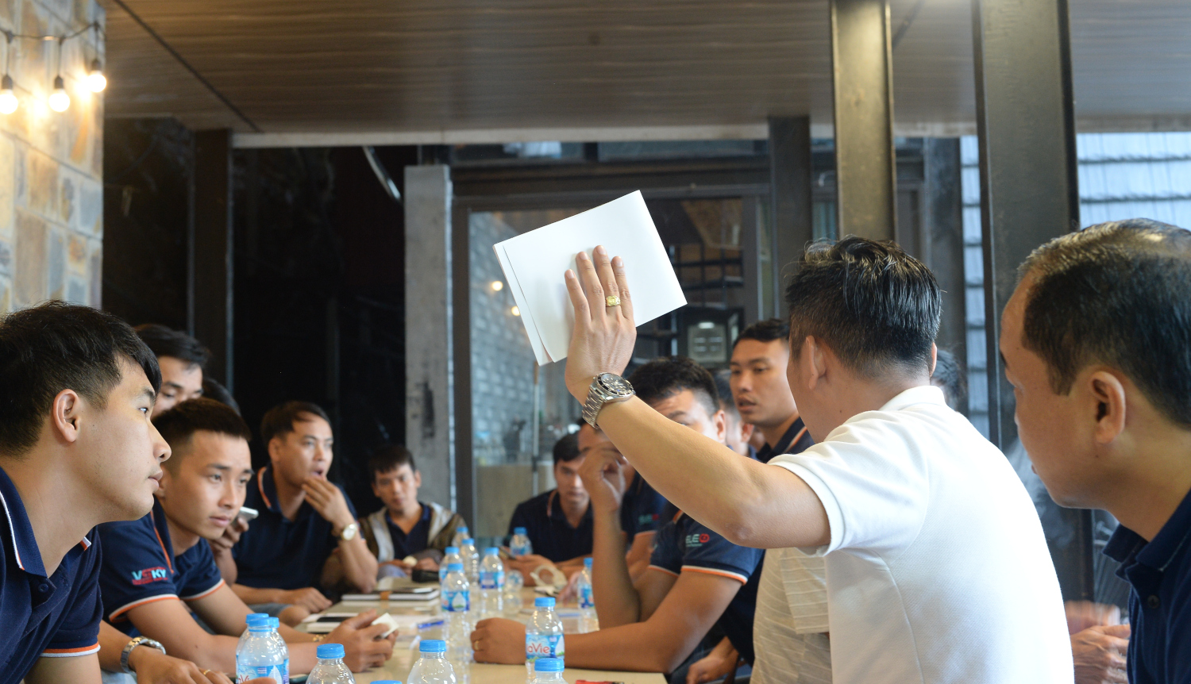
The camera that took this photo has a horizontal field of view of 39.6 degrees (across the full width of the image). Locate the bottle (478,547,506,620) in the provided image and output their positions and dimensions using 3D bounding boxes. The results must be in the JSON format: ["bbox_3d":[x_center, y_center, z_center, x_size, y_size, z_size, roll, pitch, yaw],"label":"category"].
[{"bbox_3d":[-0.254,0.594,4.070,0.060,0.169,0.060,-1,-4,0],"label":"bottle"}]

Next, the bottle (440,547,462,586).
[{"bbox_3d":[-0.353,0.597,4.090,0.060,0.169,0.060,-1,-4,0],"label":"bottle"}]

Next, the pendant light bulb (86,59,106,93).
[{"bbox_3d":[-1.619,-0.864,5.360,0.058,0.108,0.058,-1,-4,0],"label":"pendant light bulb"}]

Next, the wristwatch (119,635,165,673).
[{"bbox_3d":[-0.670,0.464,2.450,0.066,0.056,0.036,39,-13,-37],"label":"wristwatch"}]

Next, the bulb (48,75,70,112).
[{"bbox_3d":[-1.623,-0.751,5.000,0.058,0.108,0.058,-1,-4,0],"label":"bulb"}]

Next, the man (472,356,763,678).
[{"bbox_3d":[0.136,0.693,3.100,0.740,1.300,0.640,0,-4,-13],"label":"man"}]

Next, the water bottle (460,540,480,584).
[{"bbox_3d":[-0.350,0.631,4.570,0.060,0.169,0.060,-1,-4,0],"label":"water bottle"}]

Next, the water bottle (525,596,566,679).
[{"bbox_3d":[-0.077,0.483,2.570,0.060,0.169,0.060,-1,-4,0],"label":"water bottle"}]

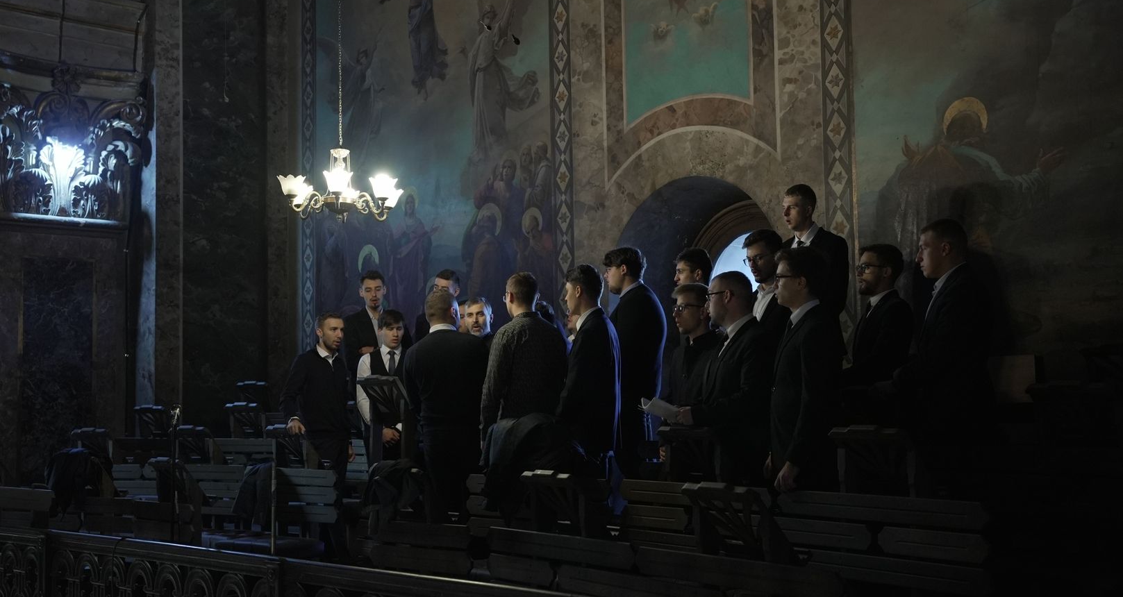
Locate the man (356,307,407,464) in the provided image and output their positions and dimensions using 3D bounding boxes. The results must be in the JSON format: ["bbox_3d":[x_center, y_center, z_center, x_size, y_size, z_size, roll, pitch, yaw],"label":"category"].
[{"bbox_3d":[-1.147,0.954,8.939,0.500,1.760,0.340,0,-4,-12],"label":"man"}]

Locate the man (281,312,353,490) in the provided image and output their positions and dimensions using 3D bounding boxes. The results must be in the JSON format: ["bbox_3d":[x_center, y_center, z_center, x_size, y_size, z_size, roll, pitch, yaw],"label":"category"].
[{"bbox_3d":[-1.599,0.981,8.838,0.540,1.780,0.400,2,-5,-33],"label":"man"}]

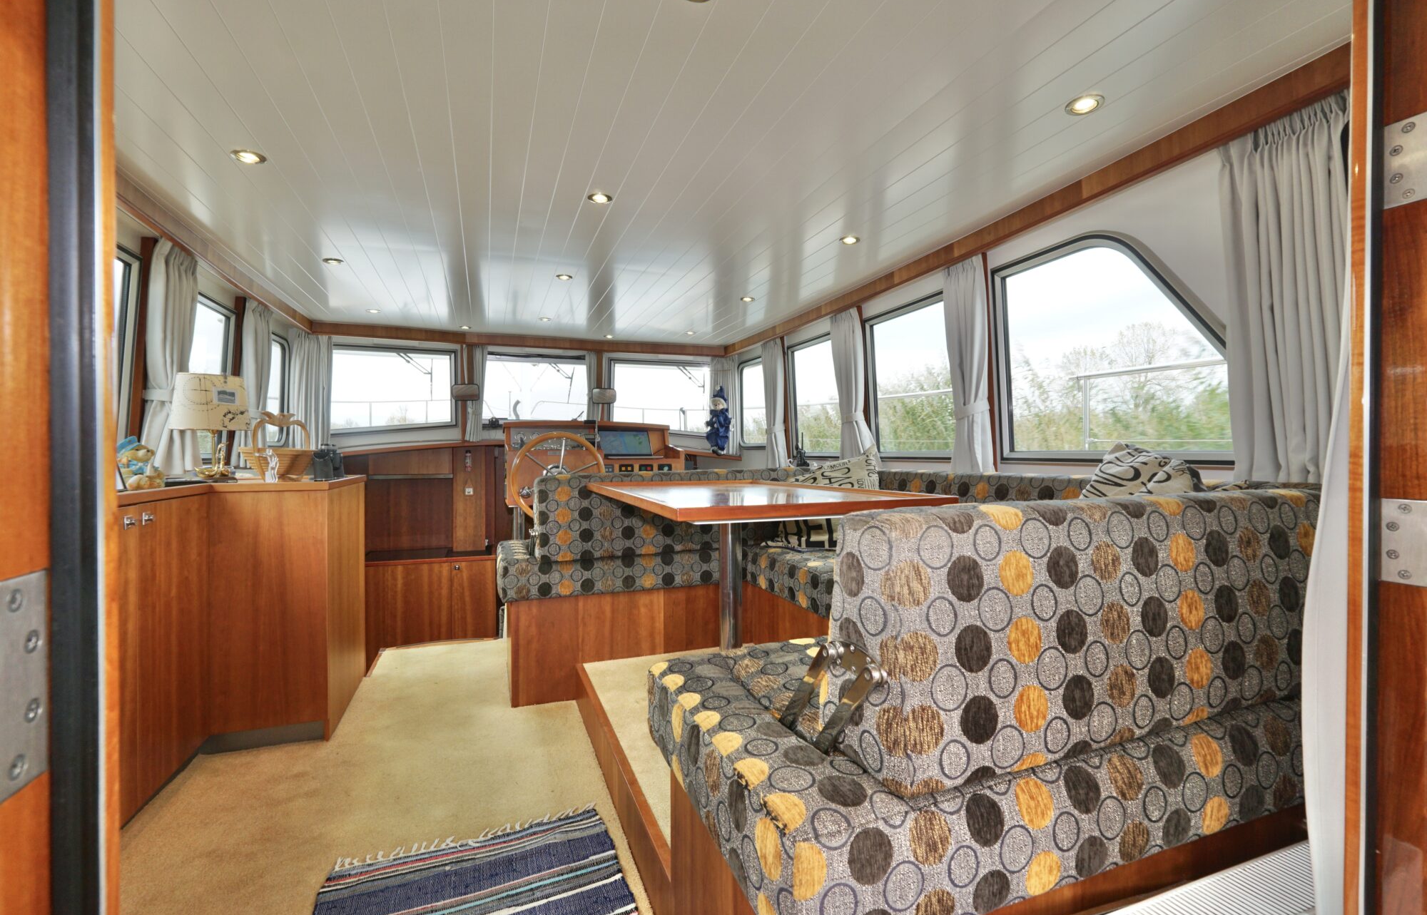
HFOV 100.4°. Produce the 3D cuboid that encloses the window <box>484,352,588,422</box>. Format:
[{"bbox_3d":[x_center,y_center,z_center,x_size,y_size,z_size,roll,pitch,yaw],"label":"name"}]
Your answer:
[{"bbox_3d":[-1.409,-0.523,4.760,0.860,0.610,0.050,0,0,-21],"label":"window"}]

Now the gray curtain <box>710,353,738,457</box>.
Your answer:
[{"bbox_3d":[0.102,-0.443,5.141,0.280,0.880,0.120,0,0,-13],"label":"gray curtain"}]

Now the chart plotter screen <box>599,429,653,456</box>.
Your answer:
[{"bbox_3d":[-0.575,-0.091,3.848,0.320,0.200,0.030,0,-35,-23],"label":"chart plotter screen"}]

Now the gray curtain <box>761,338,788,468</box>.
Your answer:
[{"bbox_3d":[0.436,-0.379,4.218,0.100,0.930,0.300,0,0,-23],"label":"gray curtain"}]

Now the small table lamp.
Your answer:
[{"bbox_3d":[-1.793,-0.103,2.131,0.230,0.385,0.230,0,0,-23],"label":"small table lamp"}]

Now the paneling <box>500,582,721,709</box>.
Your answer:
[{"bbox_3d":[-0.350,0.783,2.541,0.980,0.415,0.040,0,0,-23],"label":"paneling"}]

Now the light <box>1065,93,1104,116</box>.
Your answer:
[{"bbox_3d":[0.985,-0.944,1.579,0.088,0.030,0.088,0,0,-23],"label":"light"}]

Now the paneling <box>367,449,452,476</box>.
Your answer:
[{"bbox_3d":[-2.008,0.030,3.951,0.510,0.165,0.030,0,0,-23],"label":"paneling"}]

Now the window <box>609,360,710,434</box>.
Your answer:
[{"bbox_3d":[-0.441,-0.491,5.064,0.890,0.635,0.050,0,0,-17],"label":"window"}]

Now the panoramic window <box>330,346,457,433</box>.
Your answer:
[{"bbox_3d":[-2.342,-0.489,4.361,0.850,0.650,0.050,0,0,-27],"label":"panoramic window"}]

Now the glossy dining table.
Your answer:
[{"bbox_3d":[0.072,0.485,2.039,0.800,0.745,1.150,0,0,-23],"label":"glossy dining table"}]

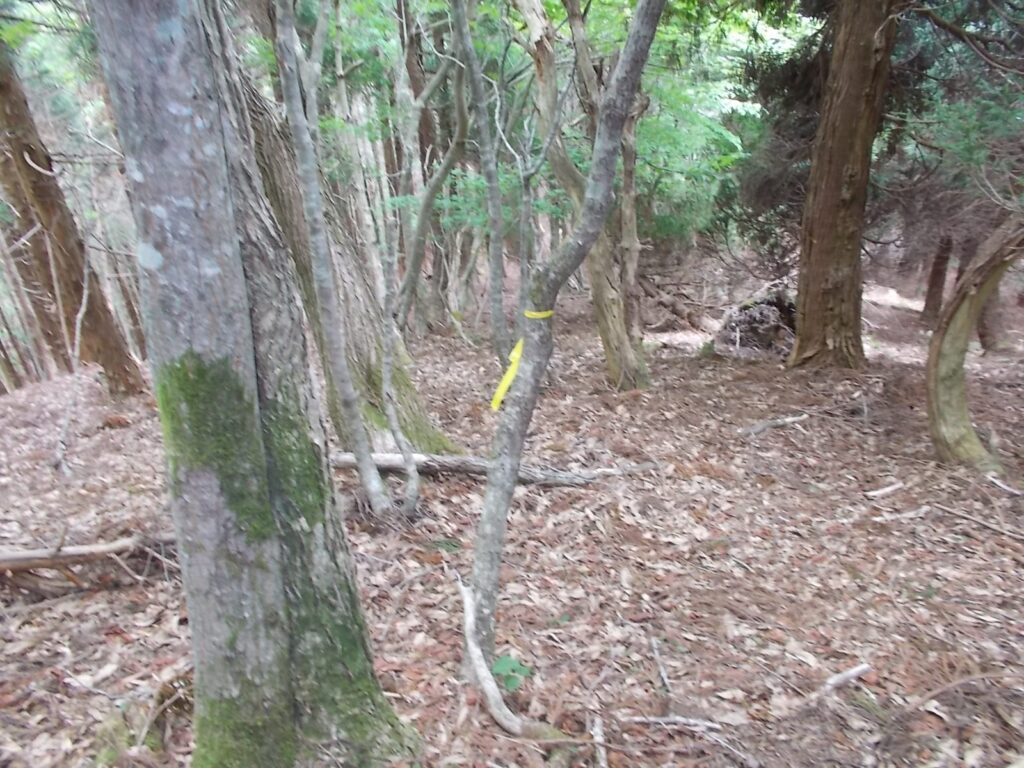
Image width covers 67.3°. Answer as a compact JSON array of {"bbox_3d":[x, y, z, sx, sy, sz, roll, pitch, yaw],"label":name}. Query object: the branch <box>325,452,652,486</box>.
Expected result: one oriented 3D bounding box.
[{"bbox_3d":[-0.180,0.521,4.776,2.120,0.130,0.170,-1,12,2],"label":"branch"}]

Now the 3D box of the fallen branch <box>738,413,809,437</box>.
[{"bbox_3d":[2.028,0.306,5.925,0.825,0.070,0.100,-10,14,-33],"label":"fallen branch"}]

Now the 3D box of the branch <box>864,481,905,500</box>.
[{"bbox_3d":[2.165,0.613,4.465,0.350,0.035,0.045,-8,14,-29],"label":"branch"}]

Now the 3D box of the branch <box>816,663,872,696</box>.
[{"bbox_3d":[1.128,0.994,2.600,0.250,0.035,0.045,-8,14,-29],"label":"branch"}]

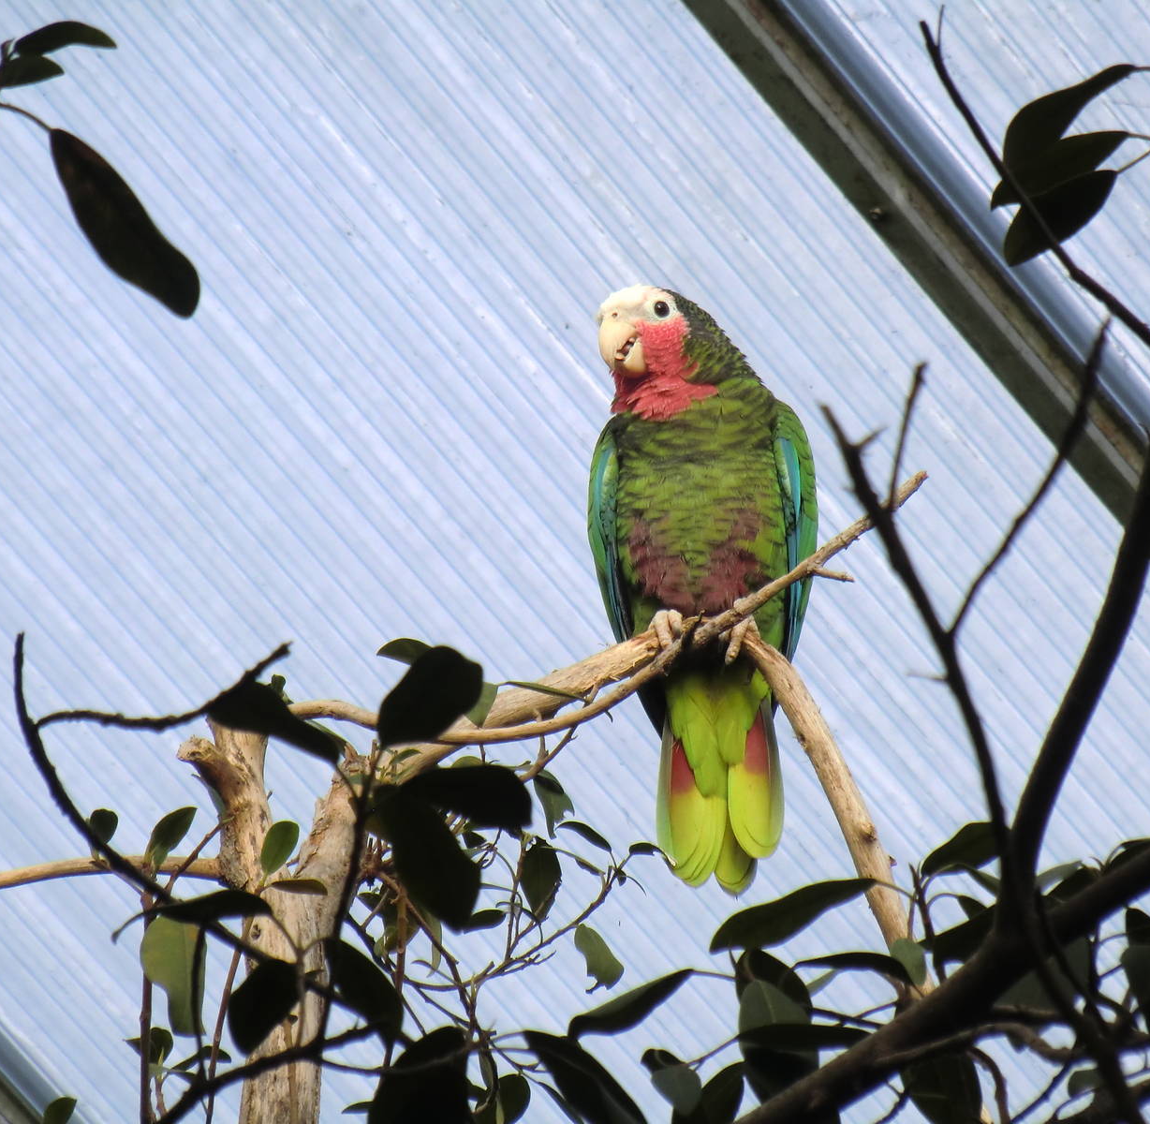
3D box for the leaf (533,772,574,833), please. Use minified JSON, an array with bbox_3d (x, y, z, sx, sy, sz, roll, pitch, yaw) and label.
[{"bbox_3d":[-0.011,0.121,5.200,0.018,0.033,0.014,-22,-11,2],"label":"leaf"}]

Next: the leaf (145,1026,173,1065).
[{"bbox_3d":[-0.209,0.242,5.200,0.015,0.019,0.012,3,-11,0],"label":"leaf"}]

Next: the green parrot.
[{"bbox_3d":[0.065,0.013,5.300,0.117,0.305,0.135,-5,-13,6],"label":"green parrot"}]

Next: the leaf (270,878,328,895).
[{"bbox_3d":[-0.139,0.163,5.220,0.029,0.010,0.016,0,-25,0],"label":"leaf"}]

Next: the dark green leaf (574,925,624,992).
[{"bbox_3d":[0.011,0.199,5.200,0.019,0.037,0.014,-23,-10,2],"label":"dark green leaf"}]

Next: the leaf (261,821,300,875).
[{"bbox_3d":[-0.148,0.143,5.200,0.017,0.029,0.011,20,-11,-2],"label":"leaf"}]

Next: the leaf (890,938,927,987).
[{"bbox_3d":[0.164,0.197,5.100,0.016,0.027,0.013,-17,-11,2],"label":"leaf"}]

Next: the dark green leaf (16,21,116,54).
[{"bbox_3d":[-0.238,-0.245,4.850,0.048,0.016,0.020,0,-25,0],"label":"dark green leaf"}]

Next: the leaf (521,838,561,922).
[{"bbox_3d":[-0.017,0.159,5.200,0.020,0.042,0.013,-5,-11,0],"label":"leaf"}]

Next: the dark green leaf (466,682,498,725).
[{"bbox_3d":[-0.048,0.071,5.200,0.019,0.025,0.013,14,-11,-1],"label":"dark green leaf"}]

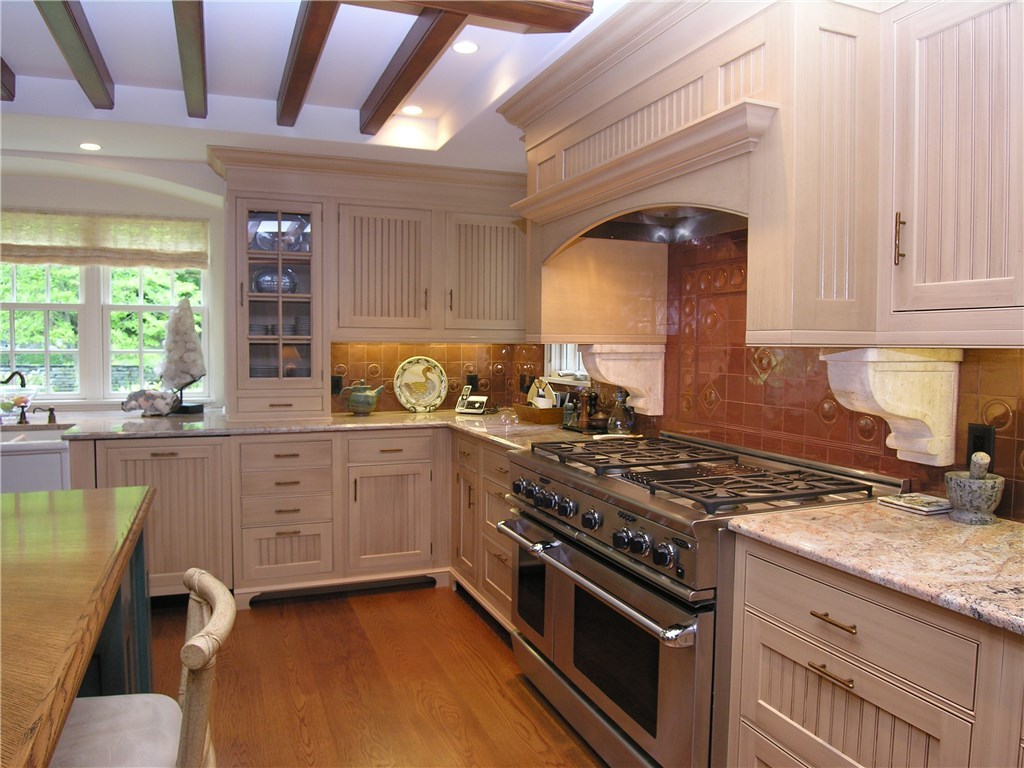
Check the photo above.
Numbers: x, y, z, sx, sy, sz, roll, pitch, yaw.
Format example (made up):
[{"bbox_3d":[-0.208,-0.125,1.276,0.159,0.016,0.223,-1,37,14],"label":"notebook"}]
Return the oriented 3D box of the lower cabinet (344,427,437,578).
[{"bbox_3d":[-0.772,0.643,4.175,0.505,0.810,0.614,0,3,-23],"label":"lower cabinet"}]

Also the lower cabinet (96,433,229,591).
[{"bbox_3d":[-1.800,0.637,3.738,0.585,0.786,0.604,0,3,-23],"label":"lower cabinet"}]

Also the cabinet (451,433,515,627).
[{"bbox_3d":[0.145,0.679,3.656,0.615,0.810,1.040,0,3,-23],"label":"cabinet"}]

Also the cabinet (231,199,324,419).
[{"bbox_3d":[-1.346,-0.408,4.066,0.505,1.195,0.390,0,3,-23],"label":"cabinet"}]

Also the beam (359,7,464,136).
[{"bbox_3d":[-0.446,-1.301,2.959,0.080,0.115,1.480,0,3,-23],"label":"beam"}]

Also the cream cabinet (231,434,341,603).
[{"bbox_3d":[-1.282,0.670,3.962,0.552,0.863,0.614,0,3,-23],"label":"cream cabinet"}]

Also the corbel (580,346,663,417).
[{"bbox_3d":[0.491,-0.018,3.207,0.355,0.319,0.160,0,3,-23],"label":"corbel"}]

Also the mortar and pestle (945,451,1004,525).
[{"bbox_3d":[1.145,0.255,1.761,0.128,0.165,0.128,0,3,-23],"label":"mortar and pestle"}]

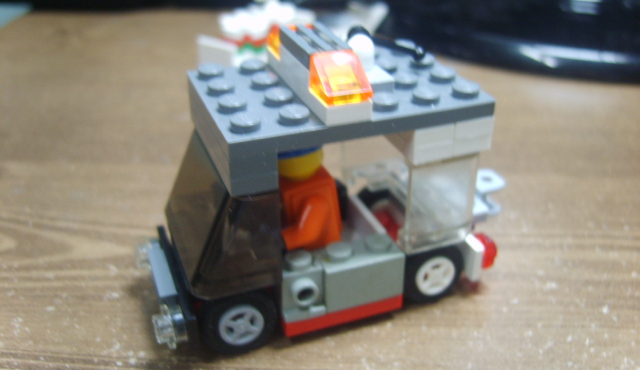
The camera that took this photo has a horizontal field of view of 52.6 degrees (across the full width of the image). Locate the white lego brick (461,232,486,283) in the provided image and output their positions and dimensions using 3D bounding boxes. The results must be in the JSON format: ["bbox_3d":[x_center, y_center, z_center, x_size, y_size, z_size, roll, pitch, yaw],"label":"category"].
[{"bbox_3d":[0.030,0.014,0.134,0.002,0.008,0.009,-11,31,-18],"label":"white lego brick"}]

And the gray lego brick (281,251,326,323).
[{"bbox_3d":[-0.004,0.018,0.120,0.008,0.011,0.008,-11,31,-18],"label":"gray lego brick"}]

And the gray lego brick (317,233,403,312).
[{"bbox_3d":[0.007,0.016,0.124,0.016,0.011,0.008,-11,31,-18],"label":"gray lego brick"}]

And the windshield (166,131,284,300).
[{"bbox_3d":[-0.020,0.003,0.120,0.016,0.019,0.032,-11,31,-18],"label":"windshield"}]

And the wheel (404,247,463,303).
[{"bbox_3d":[0.022,0.017,0.131,0.014,0.014,0.006,-11,31,-18],"label":"wheel"}]

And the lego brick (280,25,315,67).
[{"bbox_3d":[-0.003,-0.024,0.112,0.003,0.003,0.016,-11,31,-18],"label":"lego brick"}]

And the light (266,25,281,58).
[{"bbox_3d":[-0.005,-0.028,0.123,0.008,0.006,0.008,-11,31,-18],"label":"light"}]

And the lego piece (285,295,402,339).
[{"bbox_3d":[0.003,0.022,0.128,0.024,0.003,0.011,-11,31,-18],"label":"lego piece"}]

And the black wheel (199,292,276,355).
[{"bbox_3d":[-0.015,0.024,0.118,0.014,0.014,0.006,-11,31,-18],"label":"black wheel"}]

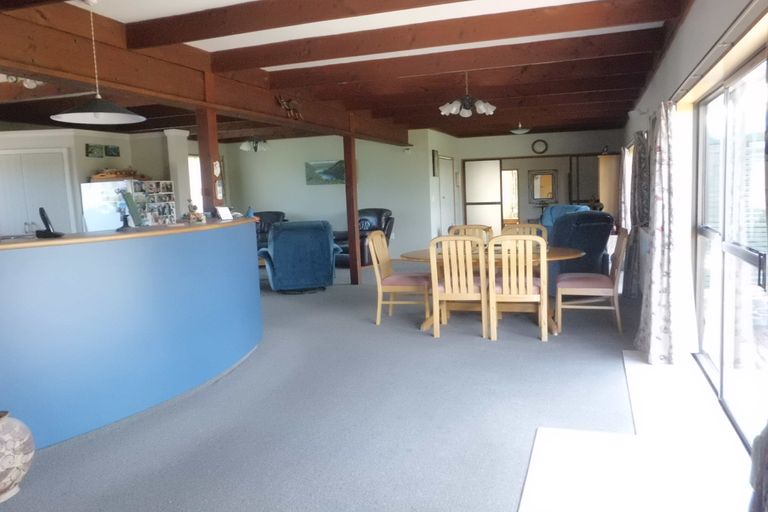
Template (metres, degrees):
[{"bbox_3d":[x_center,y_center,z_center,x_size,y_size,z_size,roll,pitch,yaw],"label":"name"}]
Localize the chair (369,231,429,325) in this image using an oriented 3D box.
[{"bbox_3d":[0.218,0.227,5.824,0.600,0.950,0.460,0,7,19],"label":"chair"}]

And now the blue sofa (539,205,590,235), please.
[{"bbox_3d":[3.127,-0.310,9.400,0.920,1.020,0.920,-1,6,10],"label":"blue sofa"}]

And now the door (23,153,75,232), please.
[{"bbox_3d":[-3.742,-0.163,6.250,0.470,1.980,0.040,-3,6,-6],"label":"door"}]

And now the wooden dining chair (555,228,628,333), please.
[{"bbox_3d":[1.984,0.217,5.284,0.580,0.940,0.505,0,7,21],"label":"wooden dining chair"}]

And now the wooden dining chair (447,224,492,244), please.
[{"bbox_3d":[0.998,0.117,6.621,0.505,0.940,0.560,0,7,21],"label":"wooden dining chair"}]

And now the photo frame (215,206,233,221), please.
[{"bbox_3d":[-1.464,-0.393,5.100,0.030,0.140,0.130,-25,-8,35],"label":"photo frame"}]

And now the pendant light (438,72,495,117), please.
[{"bbox_3d":[0.853,-1.690,5.707,0.570,0.500,0.570,0,7,21],"label":"pendant light"}]

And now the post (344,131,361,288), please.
[{"bbox_3d":[-0.462,-0.669,8.273,0.110,2.220,0.110,0,7,21],"label":"post"}]

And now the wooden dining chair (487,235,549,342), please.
[{"bbox_3d":[1.254,0.266,5.122,0.505,0.940,0.560,0,7,21],"label":"wooden dining chair"}]

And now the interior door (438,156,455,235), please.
[{"bbox_3d":[1.386,-1.089,12.053,0.060,2.030,0.980,0,7,23],"label":"interior door"}]

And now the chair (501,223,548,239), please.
[{"bbox_3d":[1.530,0.154,5.982,0.460,0.950,0.580,0,7,18],"label":"chair"}]

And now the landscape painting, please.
[{"bbox_3d":[-1.188,-1.737,11.526,1.020,0.480,0.030,0,7,21],"label":"landscape painting"}]

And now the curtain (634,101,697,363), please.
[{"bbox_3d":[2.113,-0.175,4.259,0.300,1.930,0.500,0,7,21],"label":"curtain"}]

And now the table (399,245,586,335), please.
[{"bbox_3d":[1.086,0.332,5.604,1.830,0.720,1.170,-1,7,15],"label":"table"}]

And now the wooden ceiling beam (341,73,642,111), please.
[{"bbox_3d":[1.279,-2.109,7.214,4.000,0.190,0.090,1,8,21],"label":"wooden ceiling beam"}]

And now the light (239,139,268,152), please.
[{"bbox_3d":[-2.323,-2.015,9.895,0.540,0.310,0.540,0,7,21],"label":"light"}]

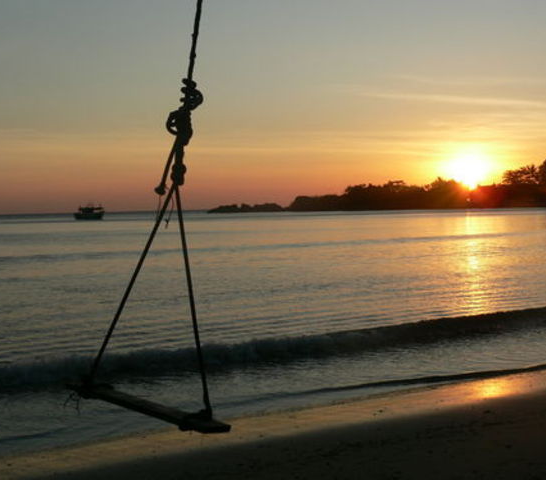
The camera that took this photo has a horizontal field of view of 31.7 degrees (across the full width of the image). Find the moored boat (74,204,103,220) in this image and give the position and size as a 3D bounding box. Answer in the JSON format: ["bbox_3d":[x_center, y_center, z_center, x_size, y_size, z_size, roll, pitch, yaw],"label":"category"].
[{"bbox_3d":[-58.373,-8.724,305.000,9.500,4.700,3.300,-2,2,-10],"label":"moored boat"}]

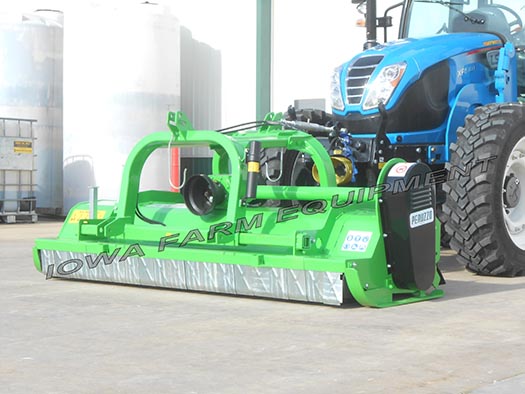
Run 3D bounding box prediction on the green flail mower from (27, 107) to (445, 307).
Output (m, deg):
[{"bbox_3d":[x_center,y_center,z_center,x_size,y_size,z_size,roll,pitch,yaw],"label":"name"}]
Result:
[{"bbox_3d":[-0.155,0.024,7.467,2.469,1.063,1.077,2,3,37],"label":"green flail mower"}]

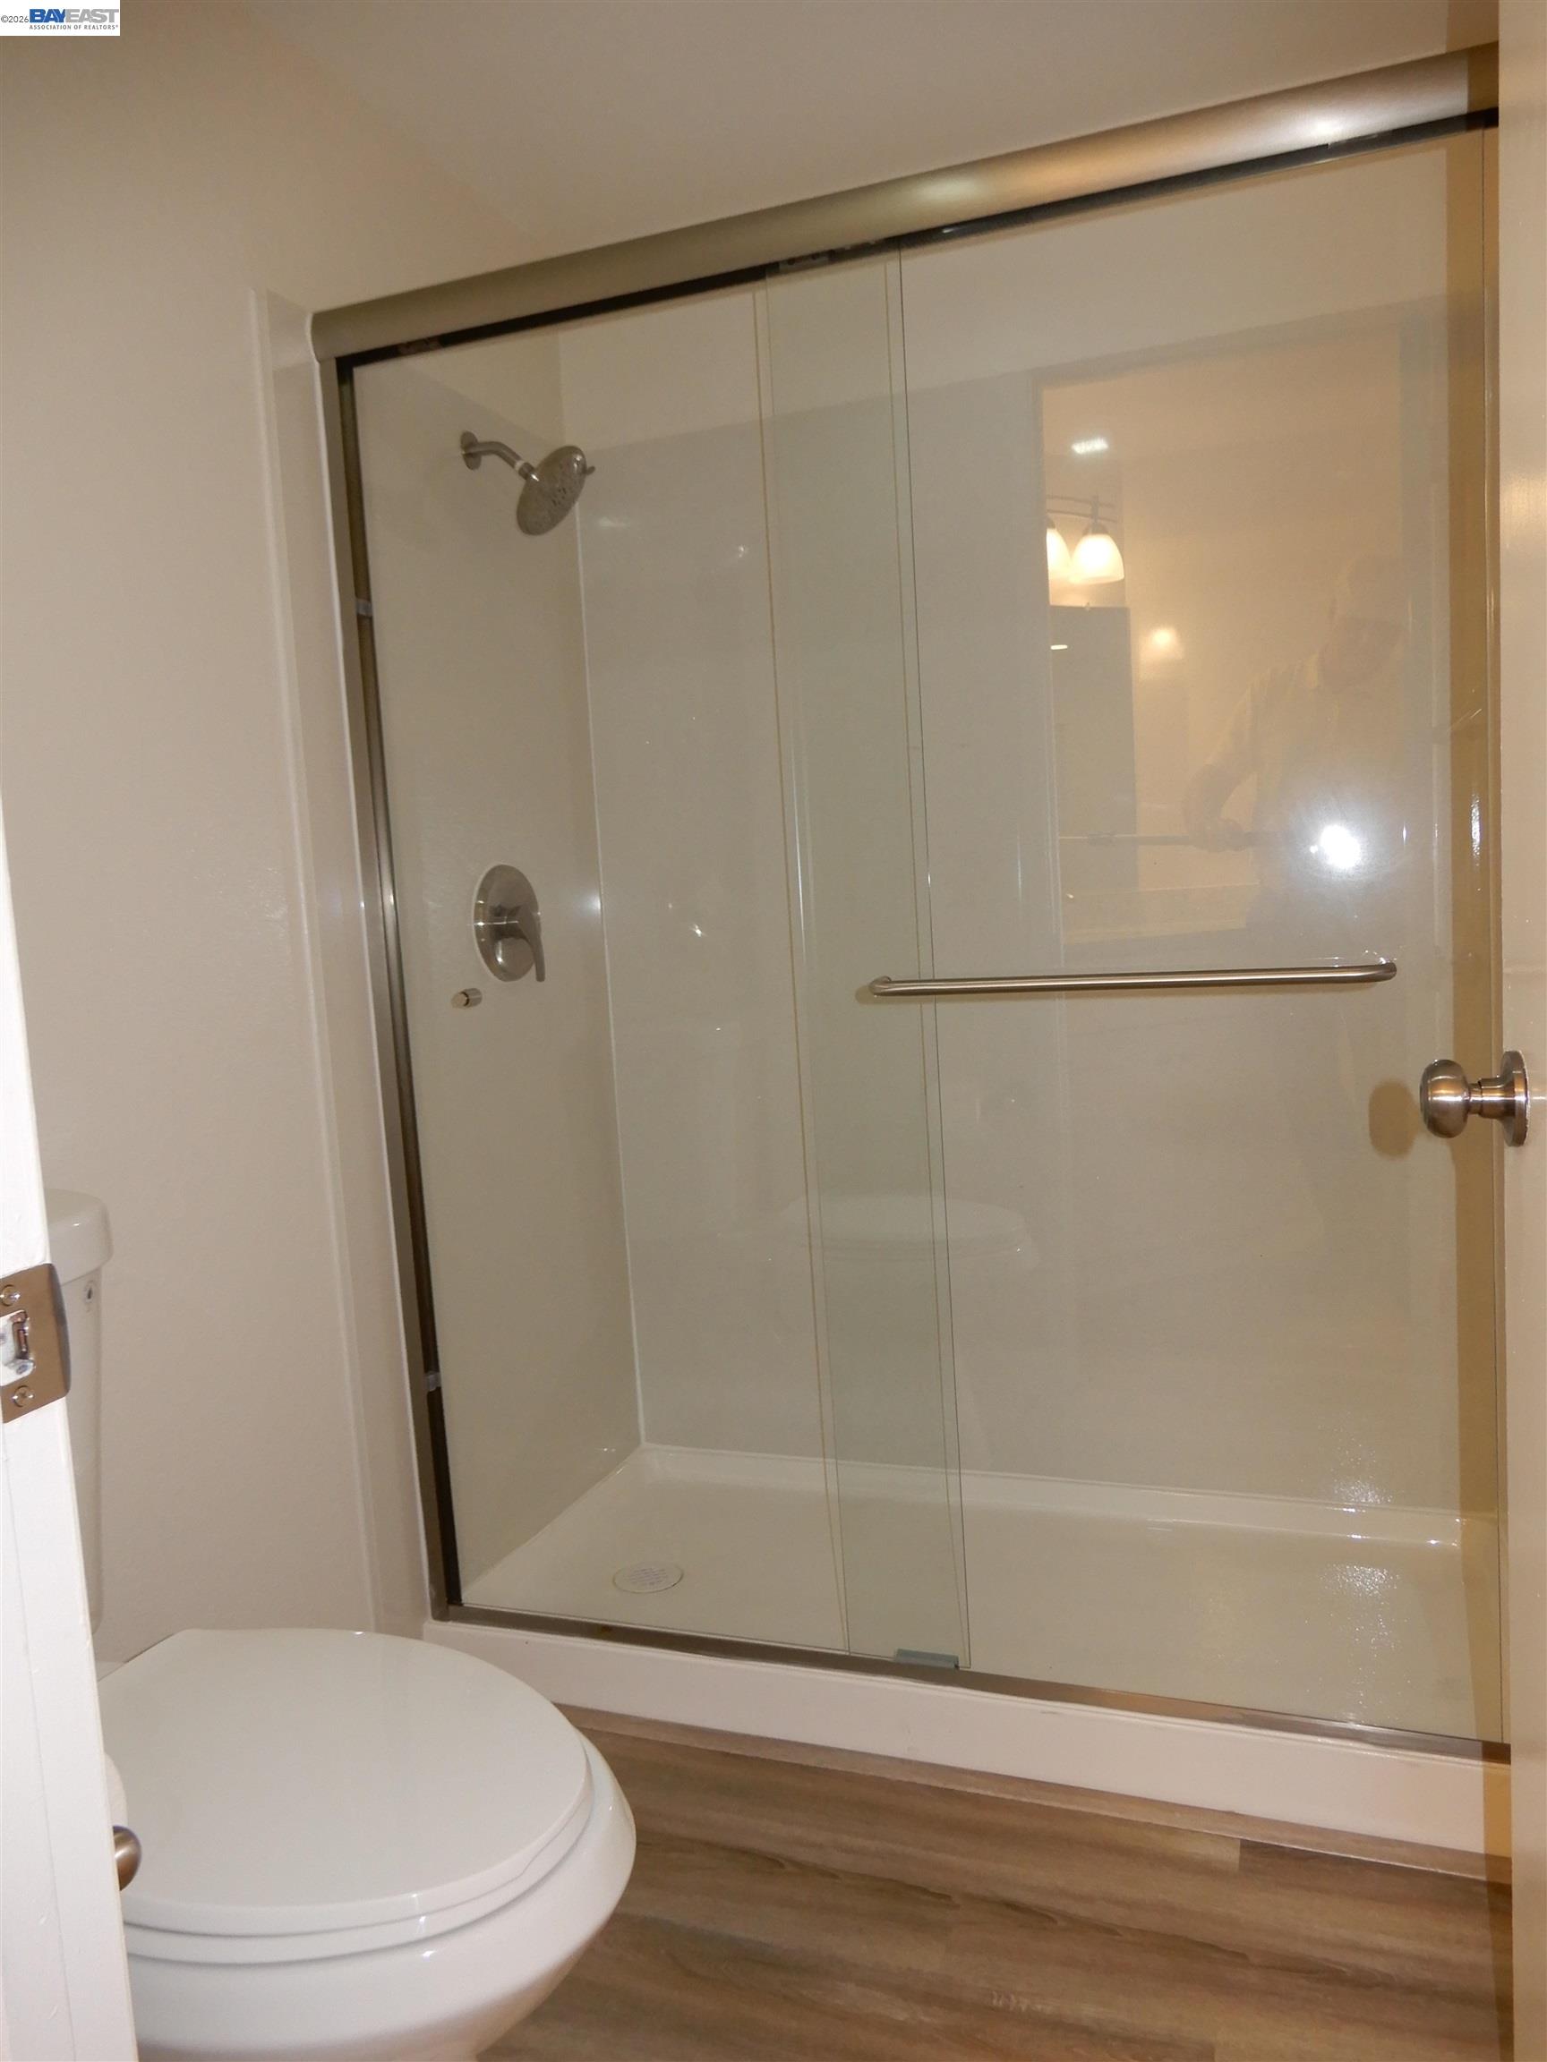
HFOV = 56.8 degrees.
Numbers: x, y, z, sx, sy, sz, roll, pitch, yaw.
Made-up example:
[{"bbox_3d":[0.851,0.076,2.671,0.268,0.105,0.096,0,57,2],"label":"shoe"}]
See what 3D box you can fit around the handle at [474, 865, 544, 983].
[{"bbox_3d":[-0.393,-0.169,2.246,0.066,0.181,0.181,-1,6,20],"label":"handle"}]

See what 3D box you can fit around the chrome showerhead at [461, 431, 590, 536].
[{"bbox_3d":[-0.369,-0.832,2.159,0.194,0.168,0.150,-1,6,20],"label":"chrome showerhead"}]

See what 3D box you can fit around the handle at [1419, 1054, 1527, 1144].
[{"bbox_3d":[0.482,0.048,0.991,0.062,0.066,0.066,-1,6,20],"label":"handle"}]

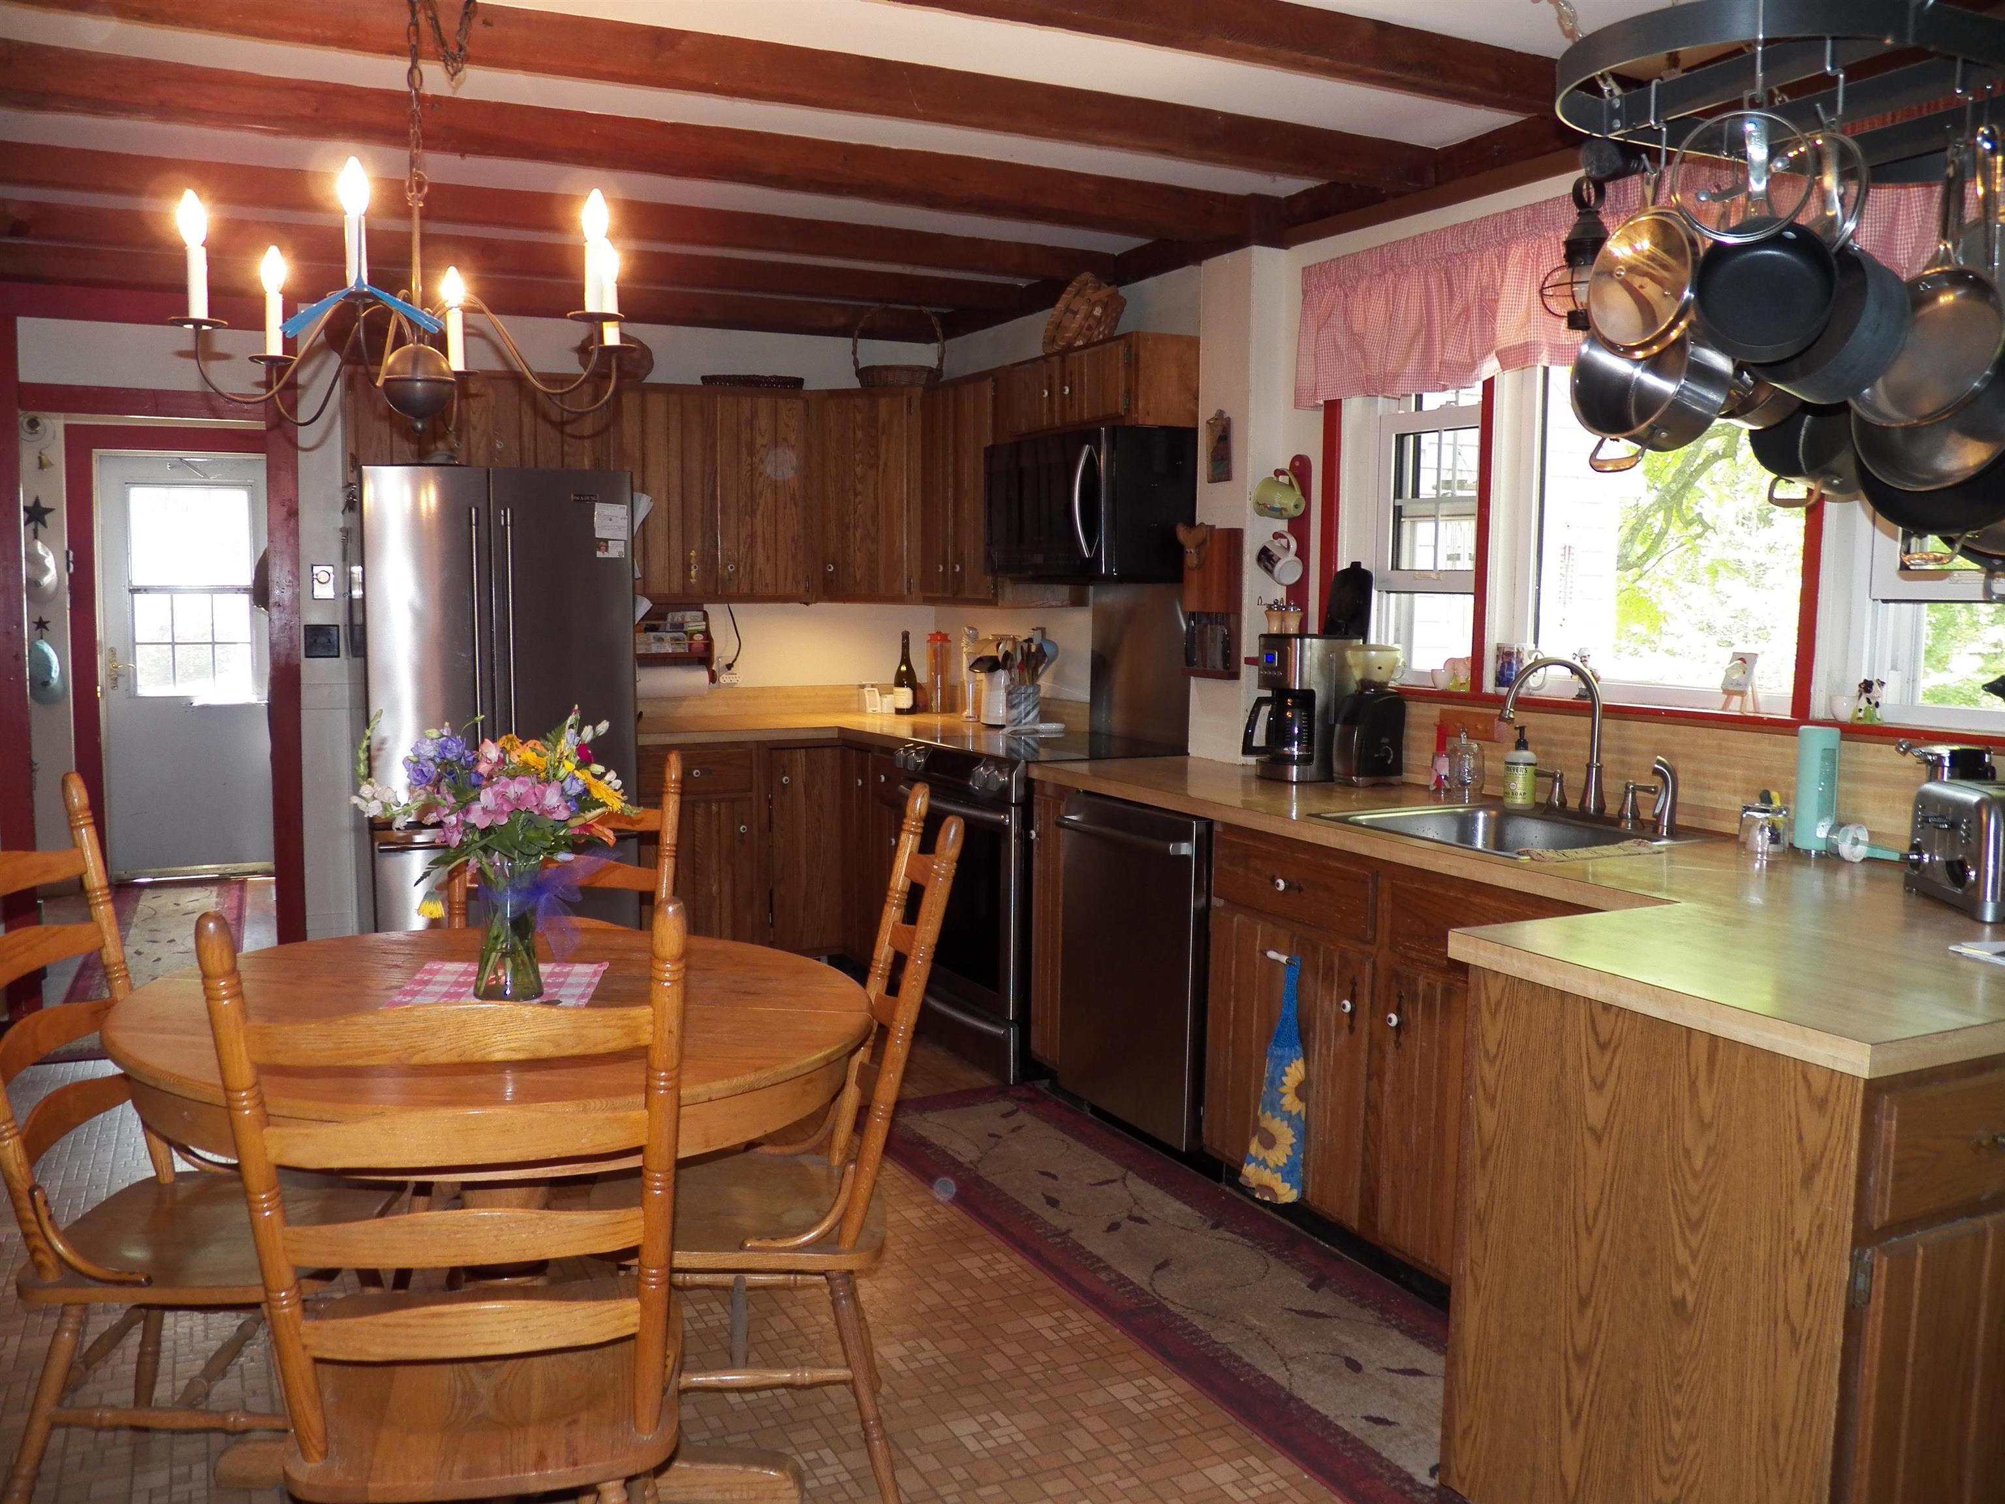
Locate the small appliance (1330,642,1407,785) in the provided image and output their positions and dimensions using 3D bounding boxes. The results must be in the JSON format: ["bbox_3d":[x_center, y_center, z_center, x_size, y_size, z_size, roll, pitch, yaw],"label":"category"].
[{"bbox_3d":[0.934,-0.093,4.097,0.160,0.345,0.125,-3,7,-27],"label":"small appliance"}]

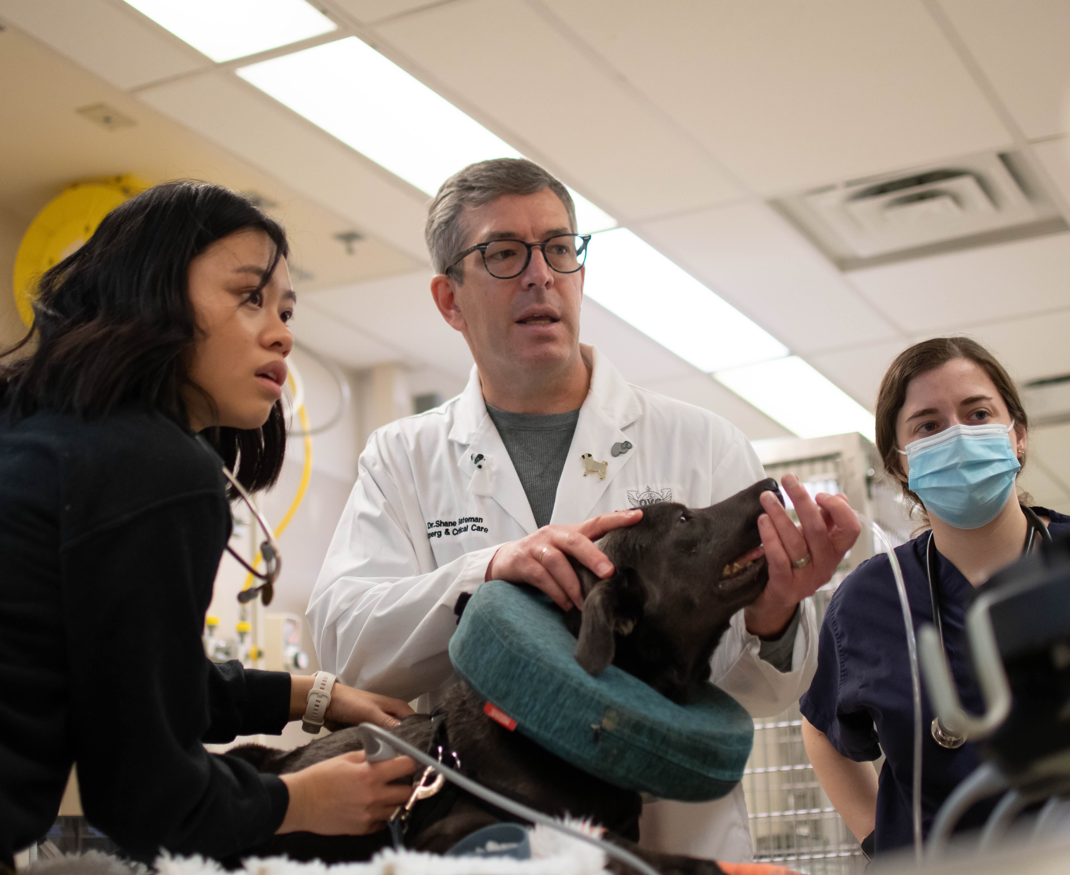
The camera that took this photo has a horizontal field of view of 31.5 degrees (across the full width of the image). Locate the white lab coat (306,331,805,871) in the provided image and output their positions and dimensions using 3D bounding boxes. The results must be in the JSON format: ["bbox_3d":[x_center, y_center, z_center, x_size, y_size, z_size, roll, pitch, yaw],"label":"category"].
[{"bbox_3d":[0.043,0.350,2.076,0.560,0.950,0.420,-4,-14,6],"label":"white lab coat"}]

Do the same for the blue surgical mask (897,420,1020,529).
[{"bbox_3d":[0.510,0.046,2.255,0.137,0.120,0.100,-15,-17,18],"label":"blue surgical mask"}]

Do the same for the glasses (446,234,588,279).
[{"bbox_3d":[-0.022,-0.186,2.149,0.144,0.050,0.145,-7,-8,-23],"label":"glasses"}]

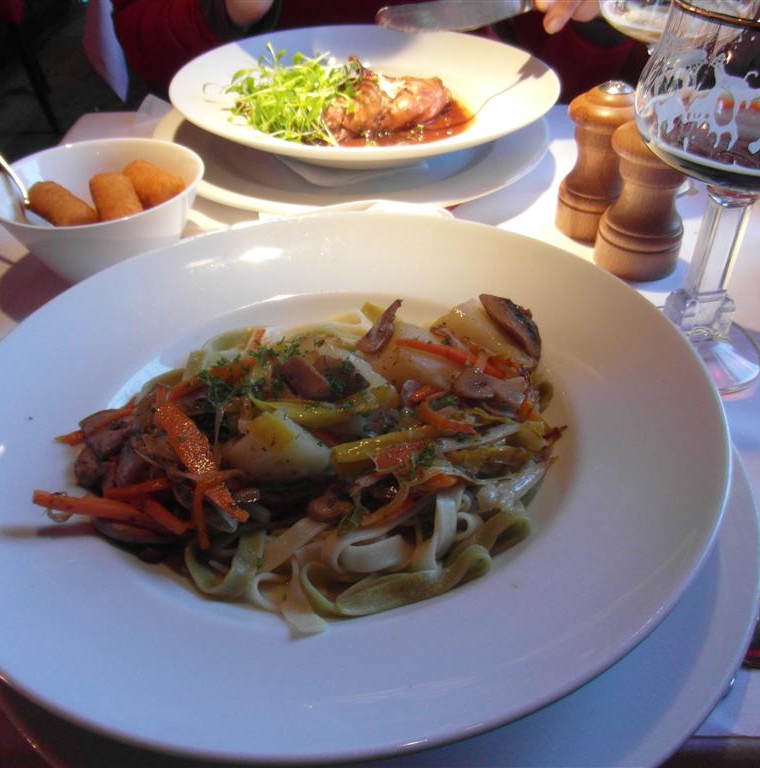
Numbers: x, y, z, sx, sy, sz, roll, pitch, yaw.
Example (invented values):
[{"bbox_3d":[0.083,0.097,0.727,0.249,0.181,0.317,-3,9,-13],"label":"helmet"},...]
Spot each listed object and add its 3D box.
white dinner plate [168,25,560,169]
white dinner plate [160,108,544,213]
[{"bbox_3d":[-0.011,-0.228,0.580,0.302,0.045,0.302,0,41,0],"label":"white dinner plate"},{"bbox_3d":[-0.022,-0.209,0.592,0.320,0.024,0.320,0,41,0],"label":"white dinner plate"}]

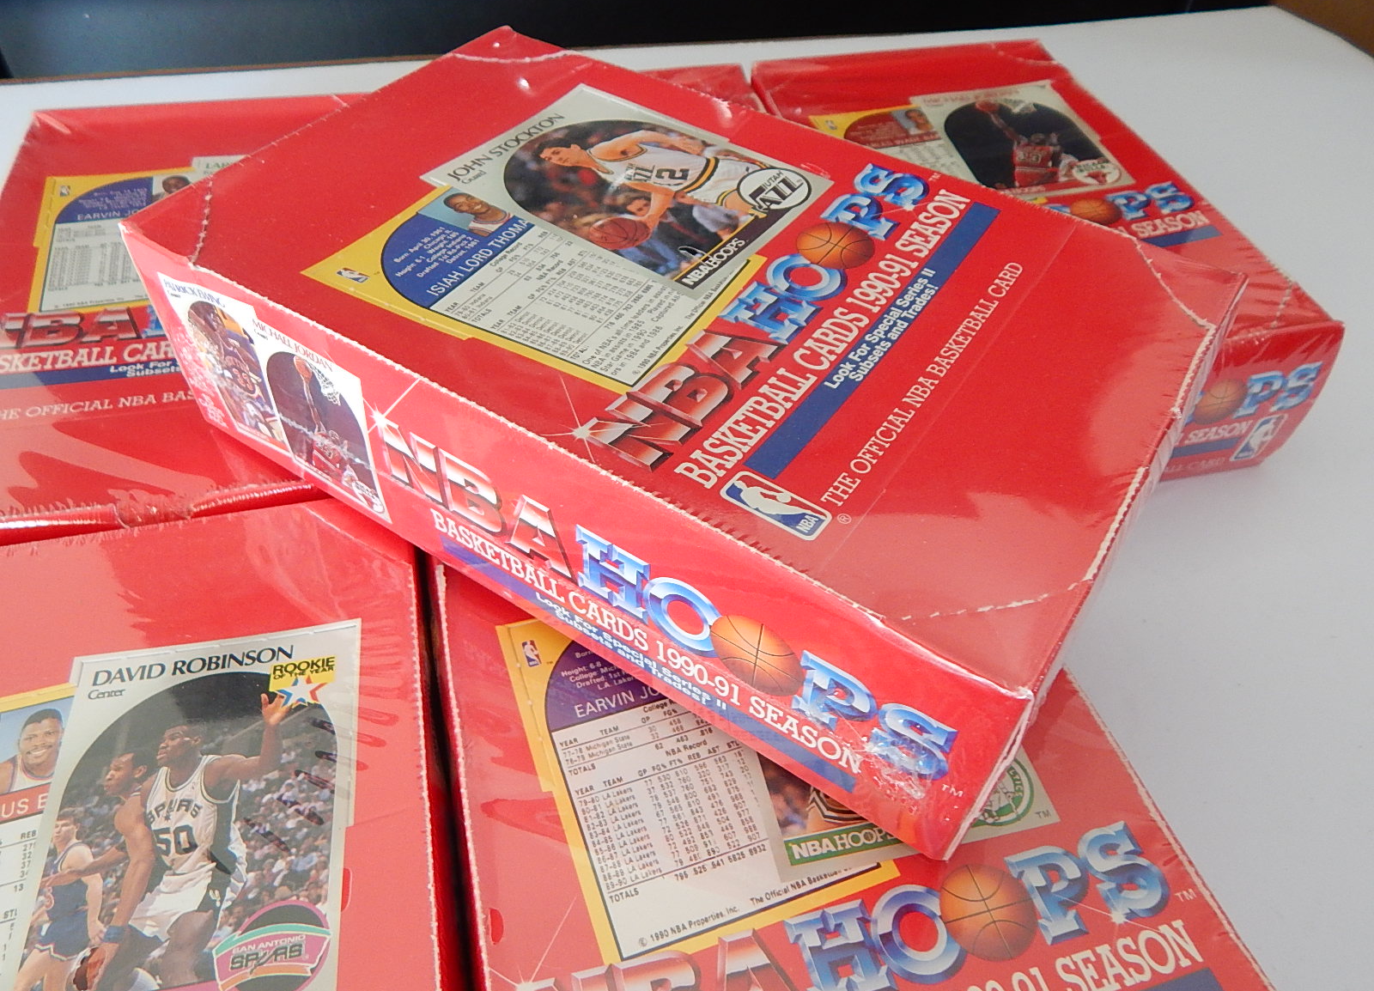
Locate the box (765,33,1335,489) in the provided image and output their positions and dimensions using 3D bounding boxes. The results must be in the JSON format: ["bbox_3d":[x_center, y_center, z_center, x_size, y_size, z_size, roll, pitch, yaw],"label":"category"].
[{"bbox_3d":[0.124,-0.104,0.414,0.141,0.064,0.228,-8,47,-9],"label":"box"}]

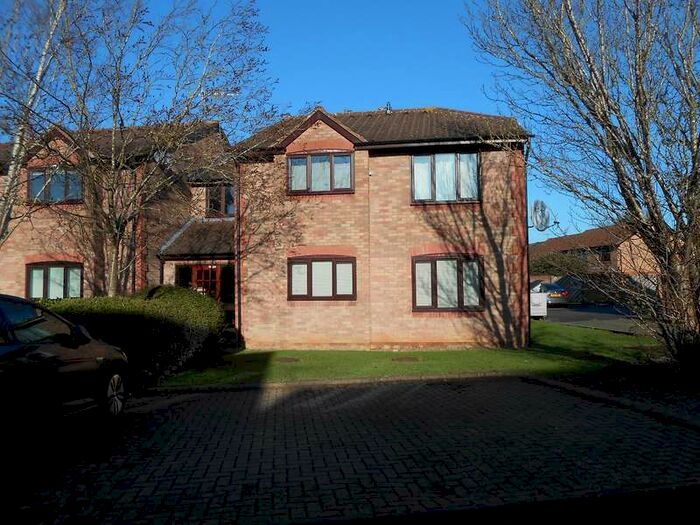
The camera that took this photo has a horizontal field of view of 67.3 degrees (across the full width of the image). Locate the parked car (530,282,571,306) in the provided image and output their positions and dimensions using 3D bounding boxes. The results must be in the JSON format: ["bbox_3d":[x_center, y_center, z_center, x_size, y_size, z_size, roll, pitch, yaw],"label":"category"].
[{"bbox_3d":[11.826,1.898,31.764,1.760,1.450,4.300,-1,-3,8],"label":"parked car"}]

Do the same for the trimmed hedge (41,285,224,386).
[{"bbox_3d":[-4.856,1.350,10.756,3.580,1.710,2.850,-1,-3,8],"label":"trimmed hedge"}]

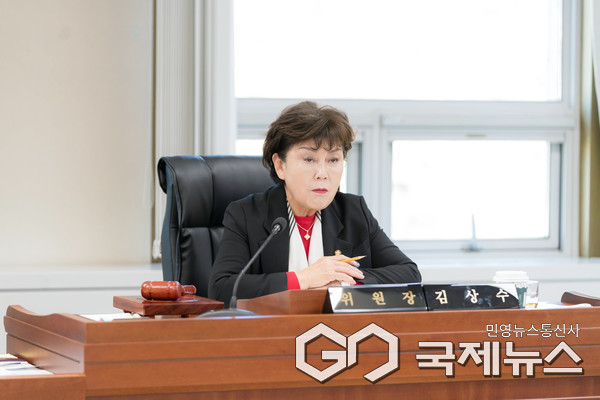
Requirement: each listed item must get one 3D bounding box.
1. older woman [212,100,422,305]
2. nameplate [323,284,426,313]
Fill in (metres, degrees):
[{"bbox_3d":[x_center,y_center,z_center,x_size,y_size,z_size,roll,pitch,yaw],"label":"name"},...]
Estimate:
[{"bbox_3d":[0.015,0.380,6.000,0.520,1.220,0.700,-1,3,-23],"label":"older woman"},{"bbox_3d":[0.168,0.220,5.570,0.224,0.054,0.066,-1,3,-21],"label":"nameplate"}]

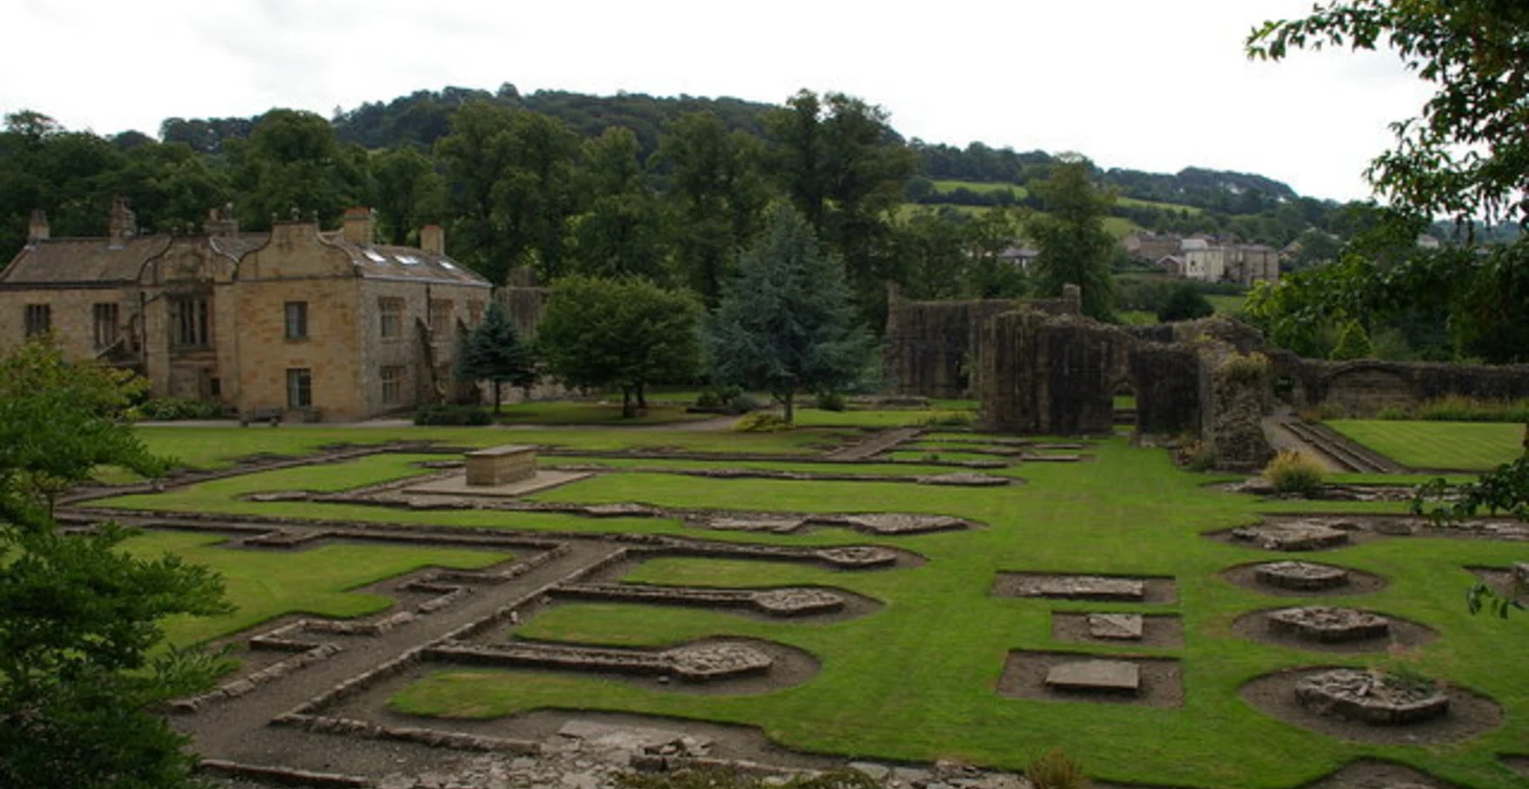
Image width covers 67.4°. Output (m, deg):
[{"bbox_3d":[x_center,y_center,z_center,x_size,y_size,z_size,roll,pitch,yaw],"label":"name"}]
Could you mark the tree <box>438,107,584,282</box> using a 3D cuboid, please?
[{"bbox_3d":[-23.180,-12.970,102.180,12.620,25.770,11.990,-1,4,0],"label":"tree"}]

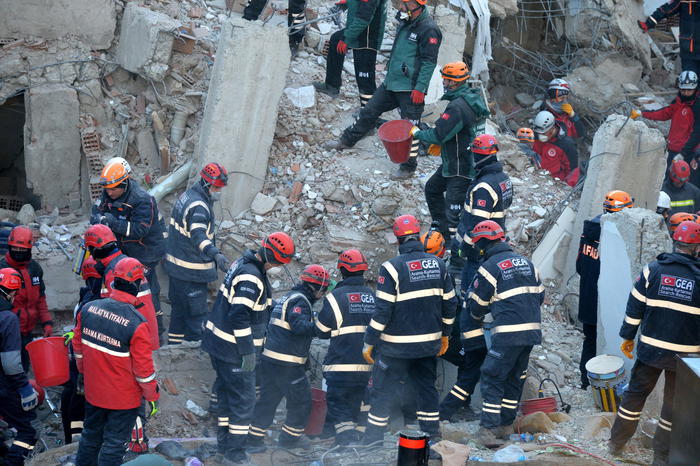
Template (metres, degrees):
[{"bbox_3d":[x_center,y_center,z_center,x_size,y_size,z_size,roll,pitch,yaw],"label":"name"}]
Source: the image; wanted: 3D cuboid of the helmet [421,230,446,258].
[{"bbox_3d":[0.692,0.095,32.200,0.270,0.170,0.220,35,29,21],"label":"helmet"}]

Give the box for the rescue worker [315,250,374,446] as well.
[{"bbox_3d":[-0.020,0.919,31.200,0.620,1.600,0.600,-7,12,-32],"label":"rescue worker"}]

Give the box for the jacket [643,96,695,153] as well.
[{"bbox_3d":[3.587,-1.214,43.500,0.660,0.660,0.380,4,15,14],"label":"jacket"}]

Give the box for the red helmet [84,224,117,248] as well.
[{"bbox_3d":[-2.020,0.028,31.500,0.280,0.170,0.225,5,15,37],"label":"red helmet"}]

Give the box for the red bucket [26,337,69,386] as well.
[{"bbox_3d":[-2.327,0.995,30.200,0.340,0.300,0.340,-9,-16,-3],"label":"red bucket"}]

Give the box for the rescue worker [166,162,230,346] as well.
[{"bbox_3d":[-1.381,0.231,35.200,0.550,1.800,0.600,-6,12,-27],"label":"rescue worker"}]

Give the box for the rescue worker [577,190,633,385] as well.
[{"bbox_3d":[2.283,0.512,34.600,0.580,1.740,0.480,12,19,39],"label":"rescue worker"}]

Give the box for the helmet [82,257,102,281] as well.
[{"bbox_3d":[-2.080,0.291,31.900,0.280,0.170,0.220,1,13,38],"label":"helmet"}]

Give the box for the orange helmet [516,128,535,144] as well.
[{"bbox_3d":[2.054,-1.132,45.500,0.220,0.170,0.280,0,11,0],"label":"orange helmet"}]

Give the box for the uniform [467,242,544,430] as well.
[{"bbox_3d":[1.244,0.820,31.100,0.620,1.470,0.520,-10,18,-32],"label":"uniform"}]

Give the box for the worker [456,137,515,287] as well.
[{"bbox_3d":[1.170,0.048,33.800,0.550,1.780,0.600,6,12,27],"label":"worker"}]

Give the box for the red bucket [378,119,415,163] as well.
[{"bbox_3d":[0.444,-0.831,36.300,0.340,0.310,0.340,-4,37,3],"label":"red bucket"}]

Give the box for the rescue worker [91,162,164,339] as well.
[{"bbox_3d":[-1.994,0.194,35.000,0.620,1.700,0.550,14,20,42],"label":"rescue worker"}]

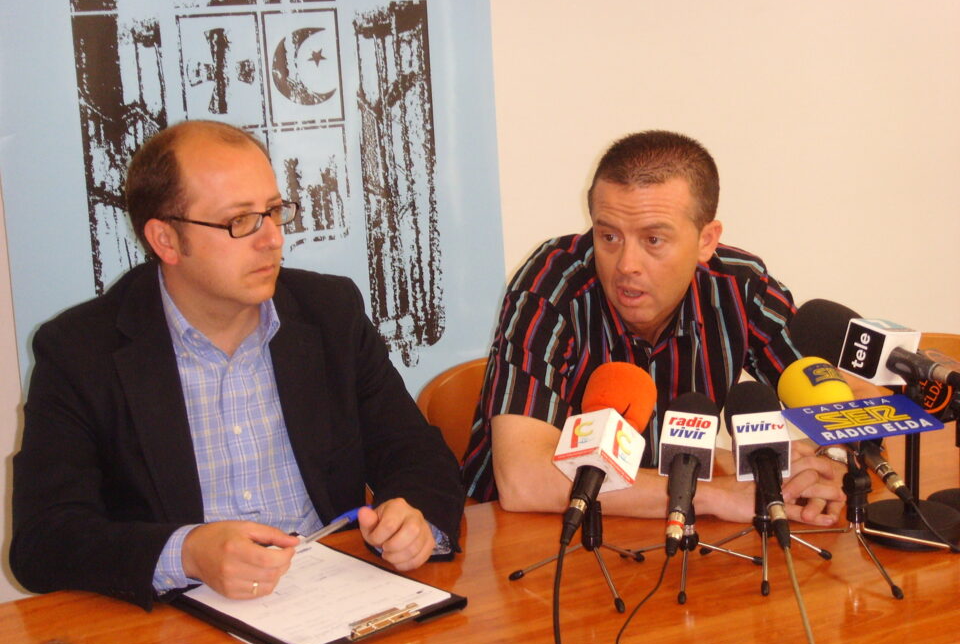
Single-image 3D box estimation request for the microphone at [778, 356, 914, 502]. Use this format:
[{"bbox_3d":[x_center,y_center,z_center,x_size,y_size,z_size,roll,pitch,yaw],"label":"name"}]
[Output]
[{"bbox_3d":[0.447,0.130,2.360,0.088,0.088,0.265,-40,43,6],"label":"microphone"}]

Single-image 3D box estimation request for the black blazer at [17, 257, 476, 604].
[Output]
[{"bbox_3d":[-0.337,0.214,2.591,0.570,0.580,0.460,-9,15,-27],"label":"black blazer"}]

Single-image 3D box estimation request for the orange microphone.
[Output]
[{"bbox_3d":[0.144,0.156,2.325,0.090,0.090,0.250,21,53,5],"label":"orange microphone"}]

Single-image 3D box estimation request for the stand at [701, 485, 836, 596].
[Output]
[{"bbox_3d":[0.344,0.246,2.339,0.161,0.125,0.143,0,13,9],"label":"stand"}]

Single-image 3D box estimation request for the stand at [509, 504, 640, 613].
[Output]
[{"bbox_3d":[0.141,0.263,2.310,0.174,0.120,0.154,-6,14,-17],"label":"stand"}]

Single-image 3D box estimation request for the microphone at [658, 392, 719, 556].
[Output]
[{"bbox_3d":[0.247,0.181,2.345,0.064,0.064,0.240,9,50,7],"label":"microphone"}]

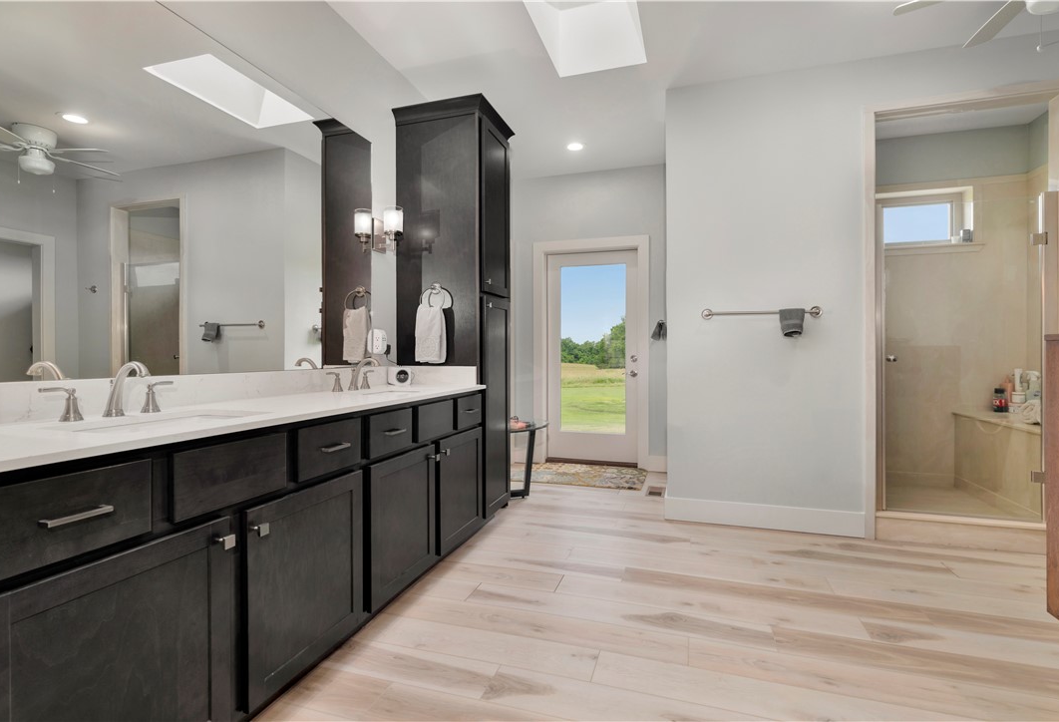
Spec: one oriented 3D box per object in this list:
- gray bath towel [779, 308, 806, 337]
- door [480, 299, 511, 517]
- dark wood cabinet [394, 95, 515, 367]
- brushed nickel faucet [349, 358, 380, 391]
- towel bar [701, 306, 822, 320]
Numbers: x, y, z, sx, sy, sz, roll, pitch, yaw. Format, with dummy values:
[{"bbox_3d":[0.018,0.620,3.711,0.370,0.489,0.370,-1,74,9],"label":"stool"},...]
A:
[{"bbox_3d":[1.523,-0.221,2.793,0.134,0.166,0.080,0,1,17],"label":"gray bath towel"},{"bbox_3d":[-0.203,0.269,3.043,0.022,1.312,0.433,0,1,18],"label":"door"},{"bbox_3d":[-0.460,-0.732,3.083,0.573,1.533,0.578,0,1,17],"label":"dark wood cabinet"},{"bbox_3d":[-0.831,0.066,2.420,0.184,0.163,0.058,0,1,17],"label":"brushed nickel faucet"},{"bbox_3d":[1.378,-0.285,2.866,0.661,0.065,0.074,0,1,17],"label":"towel bar"}]

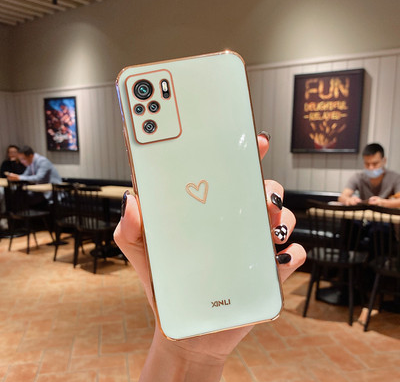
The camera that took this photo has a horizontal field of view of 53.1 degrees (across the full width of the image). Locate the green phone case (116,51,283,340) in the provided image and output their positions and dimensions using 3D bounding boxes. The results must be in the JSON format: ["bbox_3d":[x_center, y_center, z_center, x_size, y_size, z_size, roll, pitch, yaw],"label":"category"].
[{"bbox_3d":[0.002,0.004,0.241,0.076,0.163,0.011,-10,3,-3],"label":"green phone case"}]

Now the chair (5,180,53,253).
[{"bbox_3d":[-2.110,0.311,5.054,0.450,0.885,0.500,4,8,30],"label":"chair"}]

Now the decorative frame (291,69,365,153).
[{"bbox_3d":[1.374,-0.847,4.364,0.730,0.850,0.050,4,8,30],"label":"decorative frame"}]

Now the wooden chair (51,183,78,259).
[{"bbox_3d":[-1.392,0.363,4.628,0.450,0.885,0.500,4,8,30],"label":"wooden chair"}]

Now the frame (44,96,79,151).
[{"bbox_3d":[-2.218,-1.066,6.424,0.710,0.840,0.045,4,8,30],"label":"frame"}]

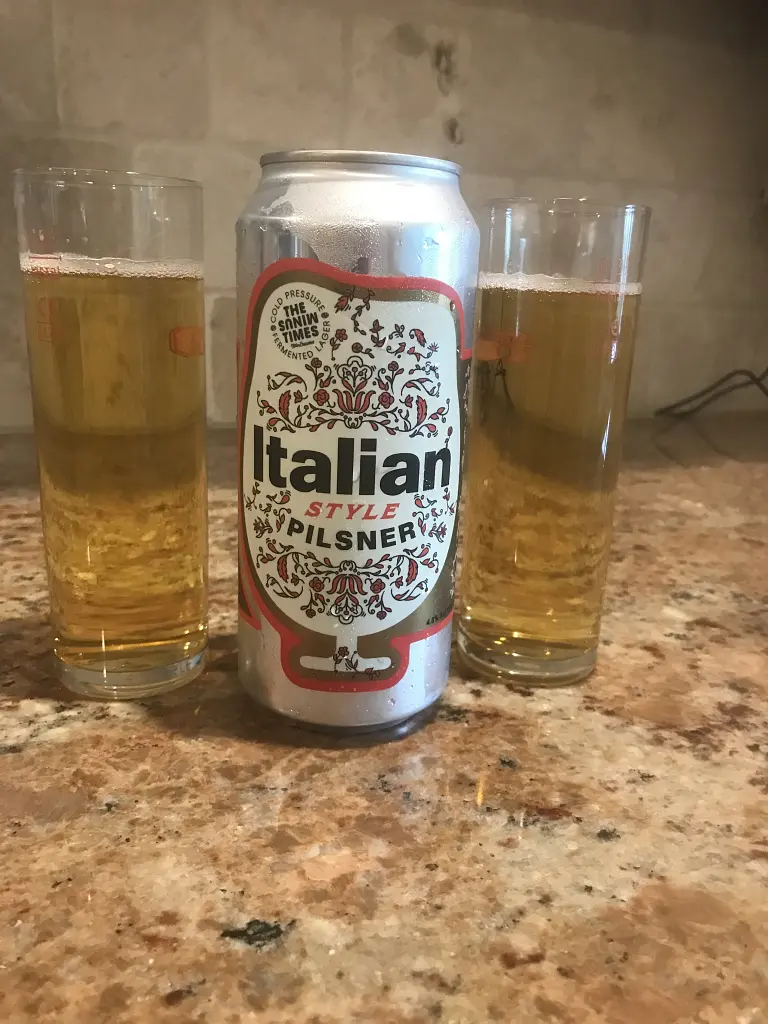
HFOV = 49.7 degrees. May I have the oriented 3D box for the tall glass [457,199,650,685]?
[{"bbox_3d":[0.053,-0.021,0.276,0.051,0.152,0.051,5,16,10],"label":"tall glass"}]

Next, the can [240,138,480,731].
[{"bbox_3d":[-0.009,-0.017,0.243,0.066,0.157,0.066,2,16,-2],"label":"can"}]

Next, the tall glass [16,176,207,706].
[{"bbox_3d":[-0.080,-0.021,0.256,0.051,0.152,0.051,-3,17,-17],"label":"tall glass"}]

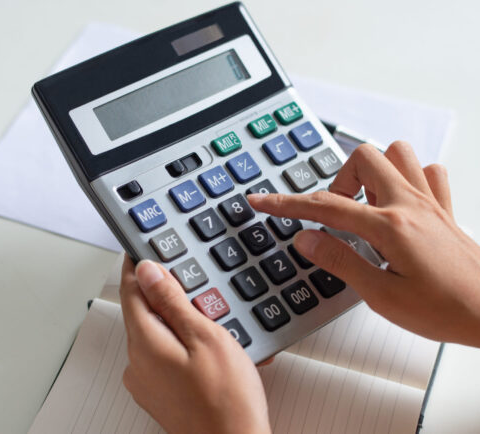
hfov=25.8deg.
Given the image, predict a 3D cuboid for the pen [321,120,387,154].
[{"bbox_3d":[0.053,-0.069,0.759,0.142,0.011,0.010,25,53,20],"label":"pen"}]

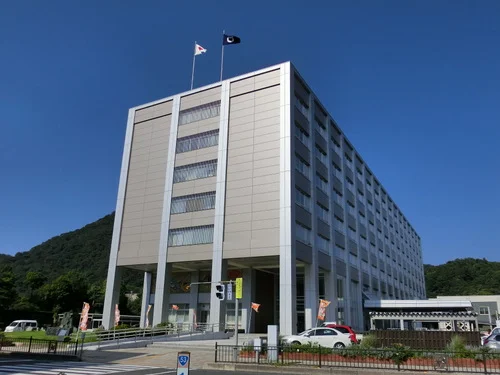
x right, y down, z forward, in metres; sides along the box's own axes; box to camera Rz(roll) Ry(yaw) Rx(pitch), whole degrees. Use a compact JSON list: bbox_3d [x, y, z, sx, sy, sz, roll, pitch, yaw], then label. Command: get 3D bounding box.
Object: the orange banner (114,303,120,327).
[{"bbox_3d":[-10.912,10.536,34.502,0.500,1.728,0.200,7,-19,-16],"label":"orange banner"}]

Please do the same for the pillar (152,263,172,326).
[{"bbox_3d":[-9.202,11.585,44.467,1.080,6.868,0.991,-9,-21,27],"label":"pillar"}]

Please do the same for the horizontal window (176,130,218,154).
[{"bbox_3d":[-5.988,-5.134,48.071,5.949,1.971,0.180,-9,-21,27],"label":"horizontal window"}]

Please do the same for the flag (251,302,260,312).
[{"bbox_3d":[0.381,7.897,27.500,0.600,0.600,0.200,-1,-18,6],"label":"flag"}]

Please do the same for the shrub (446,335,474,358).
[{"bbox_3d":[10.553,7.967,21.001,1.305,1.131,1.200,-7,-20,24],"label":"shrub"}]

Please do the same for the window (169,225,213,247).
[{"bbox_3d":[-6.286,5.233,44.813,5.876,1.982,0.250,-9,-21,27],"label":"window"}]

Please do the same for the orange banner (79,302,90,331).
[{"bbox_3d":[-11.140,8.715,28.300,0.580,1.800,0.200,8,-20,-19],"label":"orange banner"}]

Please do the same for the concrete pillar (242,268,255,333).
[{"bbox_3d":[-0.237,12.826,48.031,1.140,7.120,1.200,-9,-21,27],"label":"concrete pillar"}]

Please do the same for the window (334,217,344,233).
[{"bbox_3d":[11.165,4.712,53.684,0.250,1.770,4.531,-9,-21,27],"label":"window"}]

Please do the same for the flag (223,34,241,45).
[{"bbox_3d":[-2.343,-19.001,53.926,2.150,1.571,0.300,3,-19,-3],"label":"flag"}]

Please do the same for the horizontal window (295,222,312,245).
[{"bbox_3d":[5.427,5.095,43.760,0.160,1.920,4.600,-9,-21,27],"label":"horizontal window"}]

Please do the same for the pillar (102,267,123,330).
[{"bbox_3d":[-15.734,12.588,48.011,1.095,6.825,1.058,-9,-21,27],"label":"pillar"}]

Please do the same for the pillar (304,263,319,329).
[{"bbox_3d":[6.522,11.754,44.350,1.200,7.120,1.120,-9,-21,27],"label":"pillar"}]

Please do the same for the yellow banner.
[{"bbox_3d":[-0.467,4.412,18.300,0.280,0.900,0.050,-3,-19,12],"label":"yellow banner"}]

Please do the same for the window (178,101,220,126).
[{"bbox_3d":[-5.904,-8.594,49.229,5.949,1.971,0.180,-9,-21,27],"label":"window"}]

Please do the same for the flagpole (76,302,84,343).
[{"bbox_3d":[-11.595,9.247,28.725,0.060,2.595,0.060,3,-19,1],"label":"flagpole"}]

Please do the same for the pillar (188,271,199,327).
[{"bbox_3d":[-6.390,13.364,49.439,0.950,6.741,0.800,-9,-21,27],"label":"pillar"}]

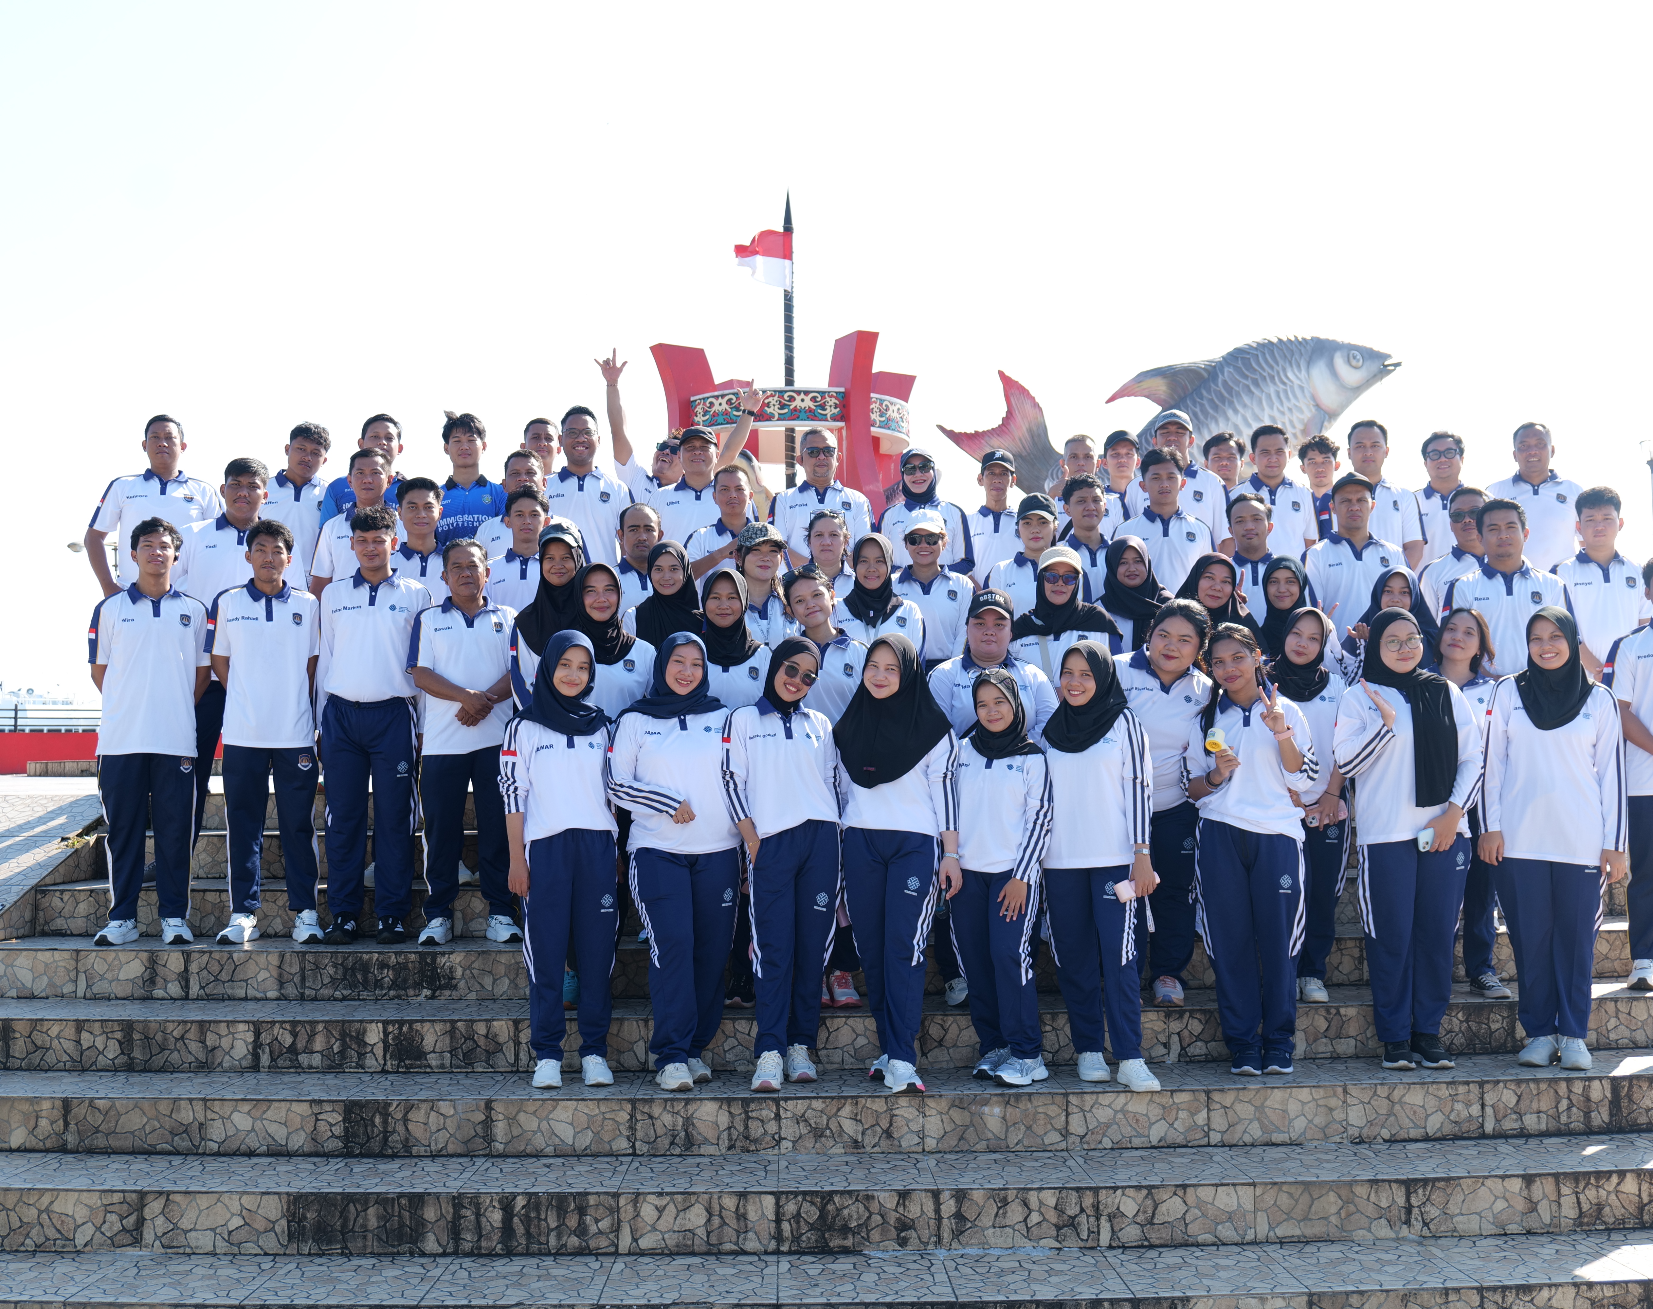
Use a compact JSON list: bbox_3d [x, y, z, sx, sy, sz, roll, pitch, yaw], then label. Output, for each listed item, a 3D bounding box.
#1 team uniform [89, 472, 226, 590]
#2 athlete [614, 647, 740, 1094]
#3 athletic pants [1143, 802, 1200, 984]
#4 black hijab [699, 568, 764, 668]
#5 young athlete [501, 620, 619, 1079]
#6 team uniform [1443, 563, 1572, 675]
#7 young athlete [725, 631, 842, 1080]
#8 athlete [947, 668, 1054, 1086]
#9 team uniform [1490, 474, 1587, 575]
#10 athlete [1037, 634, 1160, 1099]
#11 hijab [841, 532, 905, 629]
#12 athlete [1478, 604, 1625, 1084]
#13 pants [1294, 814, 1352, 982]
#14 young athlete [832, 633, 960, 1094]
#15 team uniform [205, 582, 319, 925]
[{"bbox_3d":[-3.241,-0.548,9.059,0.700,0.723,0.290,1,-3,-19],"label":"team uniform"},{"bbox_3d":[-0.523,0.706,6.492,0.453,1.556,0.364,0,-3,-10],"label":"athlete"},{"bbox_3d":[1.297,0.887,7.140,0.370,0.770,0.280,-1,-2,9],"label":"athletic pants"},{"bbox_3d":[-0.358,-0.137,7.032,0.260,0.391,0.270,0,-3,-3],"label":"black hijab"},{"bbox_3d":[-0.945,0.711,6.549,0.408,1.598,0.300,0,-2,-14],"label":"young athlete"},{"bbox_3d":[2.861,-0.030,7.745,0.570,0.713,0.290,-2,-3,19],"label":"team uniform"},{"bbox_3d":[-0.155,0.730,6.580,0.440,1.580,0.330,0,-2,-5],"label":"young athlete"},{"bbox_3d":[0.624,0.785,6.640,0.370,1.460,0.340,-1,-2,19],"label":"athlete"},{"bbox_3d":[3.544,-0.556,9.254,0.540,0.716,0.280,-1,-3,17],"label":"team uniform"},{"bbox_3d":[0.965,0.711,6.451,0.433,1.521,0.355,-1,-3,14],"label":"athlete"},{"bbox_3d":[0.191,-0.304,7.568,0.263,0.395,0.260,0,-2,3],"label":"hijab"},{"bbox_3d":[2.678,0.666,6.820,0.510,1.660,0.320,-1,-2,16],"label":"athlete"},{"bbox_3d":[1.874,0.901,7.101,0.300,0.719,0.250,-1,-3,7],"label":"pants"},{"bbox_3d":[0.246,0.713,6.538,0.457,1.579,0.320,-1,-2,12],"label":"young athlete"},{"bbox_3d":[-2.309,0.399,7.595,0.463,1.406,0.295,1,-3,-19],"label":"team uniform"}]

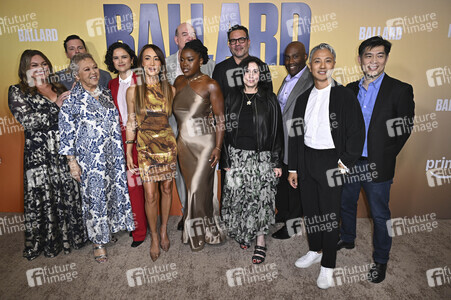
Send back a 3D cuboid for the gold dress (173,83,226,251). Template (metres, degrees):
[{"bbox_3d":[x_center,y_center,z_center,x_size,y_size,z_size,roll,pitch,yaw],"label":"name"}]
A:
[{"bbox_3d":[-0.215,0.132,2.584,0.450,1.380,0.360,3,12,15],"label":"gold dress"}]

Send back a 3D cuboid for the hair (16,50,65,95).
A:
[{"bbox_3d":[-1.447,-0.602,2.375,0.330,0.340,0.250,-7,16,-26],"label":"hair"}]

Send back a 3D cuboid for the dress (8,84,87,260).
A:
[{"bbox_3d":[-1.482,0.174,2.589,0.570,1.440,0.420,-7,16,-25],"label":"dress"}]

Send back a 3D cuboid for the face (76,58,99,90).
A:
[{"bbox_3d":[-1.016,-0.552,2.212,0.165,0.220,0.160,10,17,36],"label":"face"}]

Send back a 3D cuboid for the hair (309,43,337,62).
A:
[{"bbox_3d":[0.668,-0.665,2.070,0.175,0.165,0.200,3,13,14],"label":"hair"}]

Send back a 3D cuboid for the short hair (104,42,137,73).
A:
[{"bbox_3d":[-0.836,-0.731,2.415,0.260,0.245,0.240,-4,15,-17],"label":"short hair"}]

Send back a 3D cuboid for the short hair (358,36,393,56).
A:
[{"bbox_3d":[1.010,-0.686,2.031,0.200,0.150,0.220,6,13,24],"label":"short hair"}]

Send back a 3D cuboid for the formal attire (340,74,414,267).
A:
[{"bbox_3d":[1.090,0.134,2.246,0.500,1.370,0.360,9,15,34],"label":"formal attire"}]

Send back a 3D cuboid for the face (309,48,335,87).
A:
[{"bbox_3d":[0.623,-0.539,1.929,0.165,0.230,0.150,3,14,16],"label":"face"}]

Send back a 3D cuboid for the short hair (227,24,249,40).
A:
[{"bbox_3d":[0.102,-0.955,2.453,0.175,0.125,0.190,0,14,3],"label":"short hair"}]

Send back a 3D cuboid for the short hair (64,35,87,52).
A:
[{"bbox_3d":[-1.367,-0.955,2.720,0.175,0.160,0.200,-5,14,-21],"label":"short hair"}]

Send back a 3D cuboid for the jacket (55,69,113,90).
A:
[{"bbox_3d":[-1.286,-0.323,2.702,0.530,0.770,0.310,-3,14,-14],"label":"jacket"}]

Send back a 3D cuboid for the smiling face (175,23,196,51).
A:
[{"bbox_3d":[-0.338,-0.941,2.540,0.175,0.240,0.170,-5,13,-25],"label":"smiling face"}]

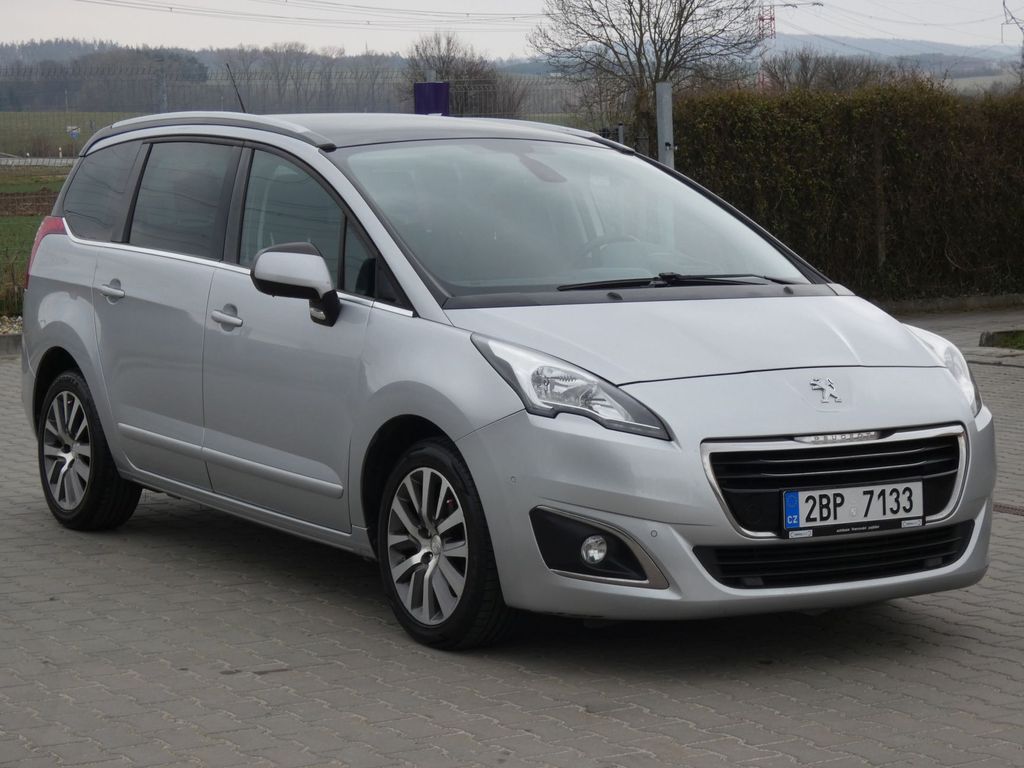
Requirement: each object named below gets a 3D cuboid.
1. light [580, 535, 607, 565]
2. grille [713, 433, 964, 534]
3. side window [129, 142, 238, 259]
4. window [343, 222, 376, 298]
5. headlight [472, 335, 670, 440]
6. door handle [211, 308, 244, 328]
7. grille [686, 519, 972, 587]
[{"bbox_3d":[0.206,0.454,6.454,0.088,0.088,0.070,-3,6,-33],"label":"light"},{"bbox_3d":[0.954,0.278,6.707,0.980,0.280,0.130,-3,-2,-33],"label":"grille"},{"bbox_3d":[-1.200,-0.671,8.523,0.060,0.435,0.820,21,-6,-31],"label":"side window"},{"bbox_3d":[-0.472,-0.392,7.343,0.030,0.240,0.210,17,-5,-33],"label":"window"},{"bbox_3d":[0.158,0.007,6.623,0.280,0.275,0.660,-3,6,-33],"label":"headlight"},{"bbox_3d":[-0.980,-0.224,7.986,0.055,0.050,0.235,-3,6,-33],"label":"door handle"},{"bbox_3d":[0.953,0.500,6.715,1.070,0.160,0.110,-3,6,-33],"label":"grille"}]

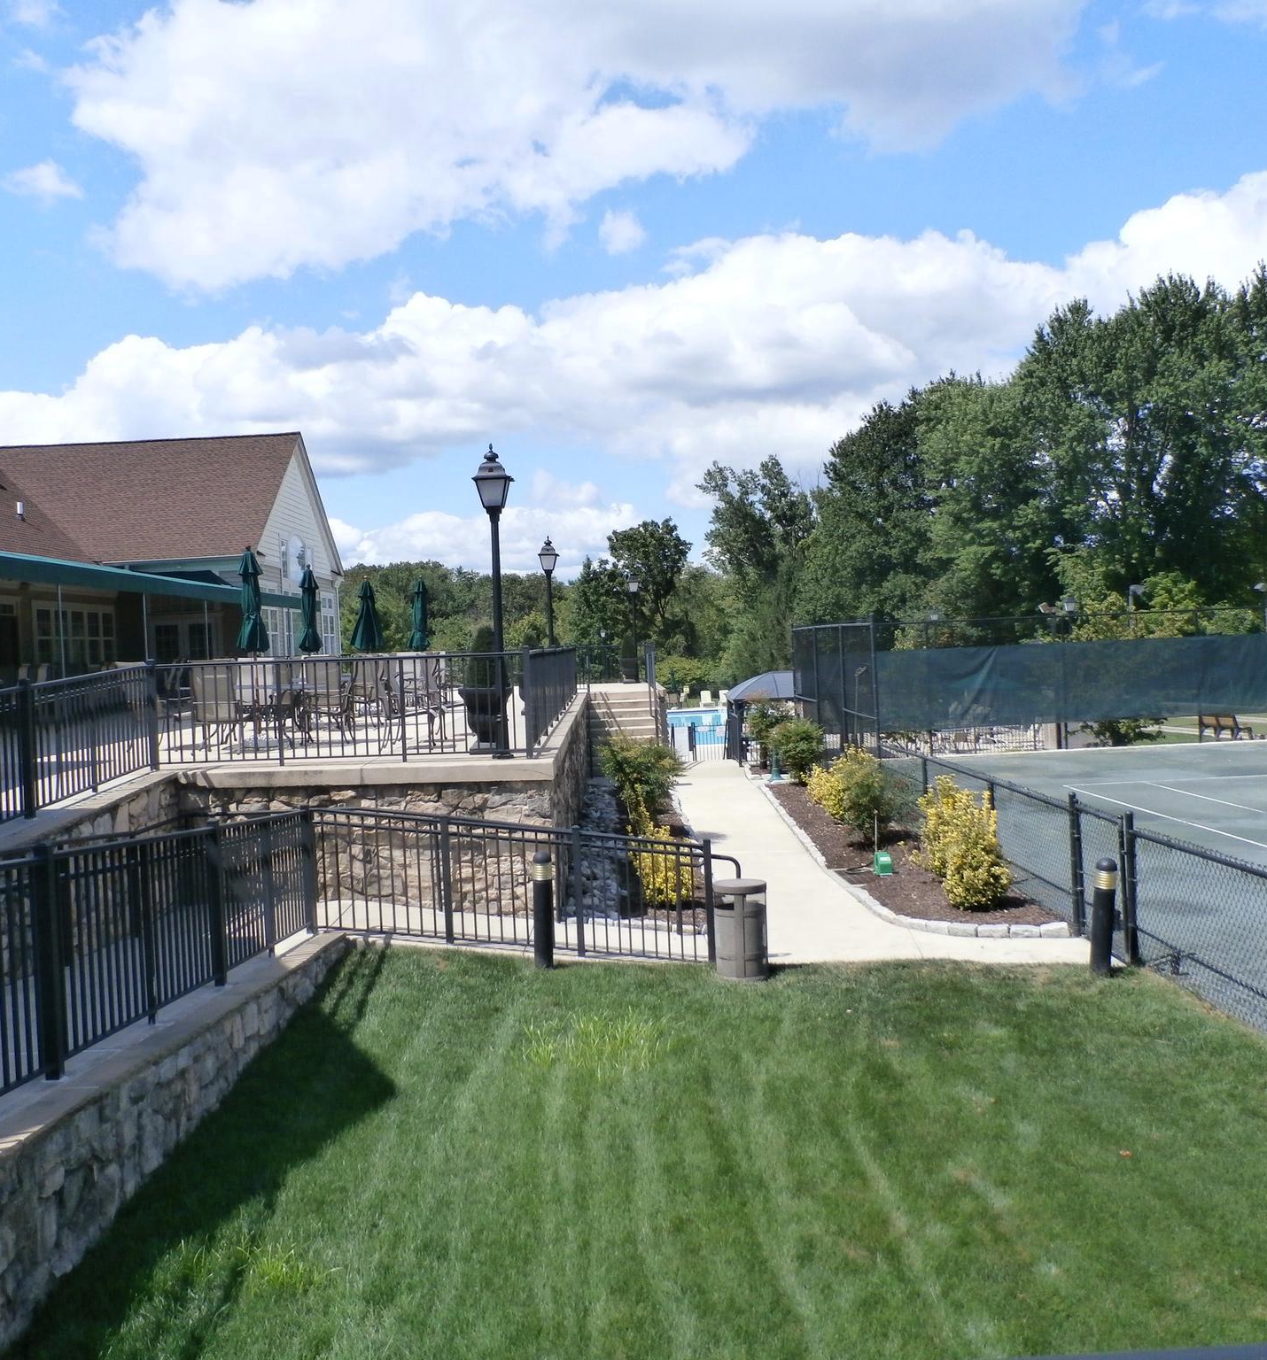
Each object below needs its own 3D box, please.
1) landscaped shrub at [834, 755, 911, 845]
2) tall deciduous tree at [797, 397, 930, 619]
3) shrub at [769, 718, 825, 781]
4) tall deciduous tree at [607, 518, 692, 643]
[{"bbox_3d":[3.283,1.618,18.010,1.030,1.160,1.000,-3,1,-1],"label":"landscaped shrub"},{"bbox_3d":[14.415,-8.560,82.000,8.800,18.700,8.600,-2,1,1],"label":"tall deciduous tree"},{"bbox_3d":[3.198,1.421,25.707,1.150,1.230,1.100,-3,1,-1],"label":"shrub"},{"bbox_3d":[0.795,-3.687,69.964,4.500,9.800,4.500,-3,1,-1],"label":"tall deciduous tree"}]

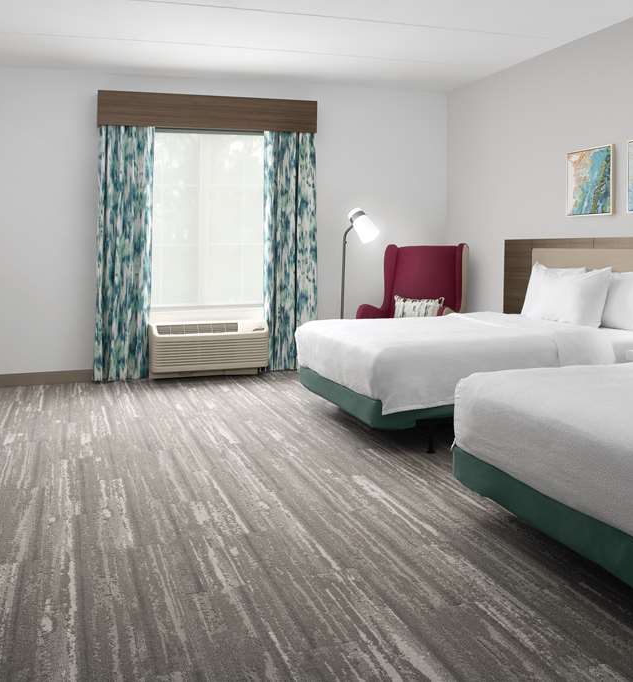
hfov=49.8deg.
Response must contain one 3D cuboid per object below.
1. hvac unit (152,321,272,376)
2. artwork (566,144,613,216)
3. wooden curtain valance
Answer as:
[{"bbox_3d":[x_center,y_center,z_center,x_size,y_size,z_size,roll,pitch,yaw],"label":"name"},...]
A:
[{"bbox_3d":[-1.009,0.080,6.400,1.080,0.440,0.240,-2,8,-17],"label":"hvac unit"},{"bbox_3d":[1.974,-1.153,4.930,0.040,0.470,0.460,-2,8,-16],"label":"artwork"},{"bbox_3d":[-0.983,-2.112,6.372,2.017,0.321,0.190,-2,7,-18],"label":"wooden curtain valance"}]

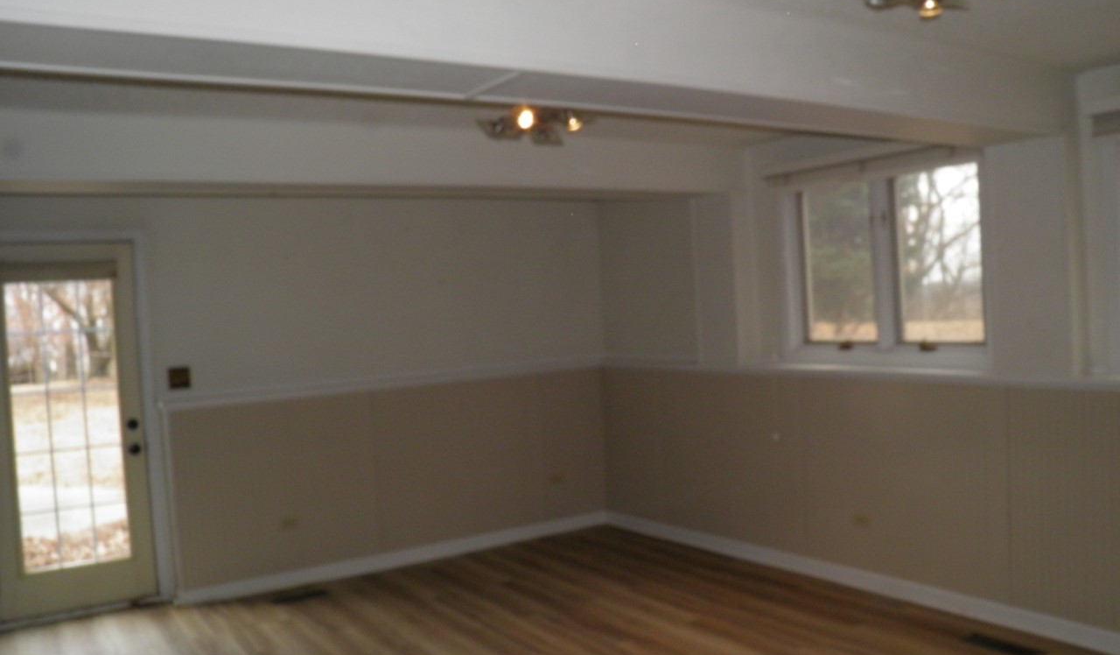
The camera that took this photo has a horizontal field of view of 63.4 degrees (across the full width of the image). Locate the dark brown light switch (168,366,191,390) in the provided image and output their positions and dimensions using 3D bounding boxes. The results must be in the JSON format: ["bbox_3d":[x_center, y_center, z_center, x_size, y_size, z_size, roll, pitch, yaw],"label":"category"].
[{"bbox_3d":[-2.214,0.296,5.278,0.117,0.118,0.012,-4,1,-32],"label":"dark brown light switch"}]

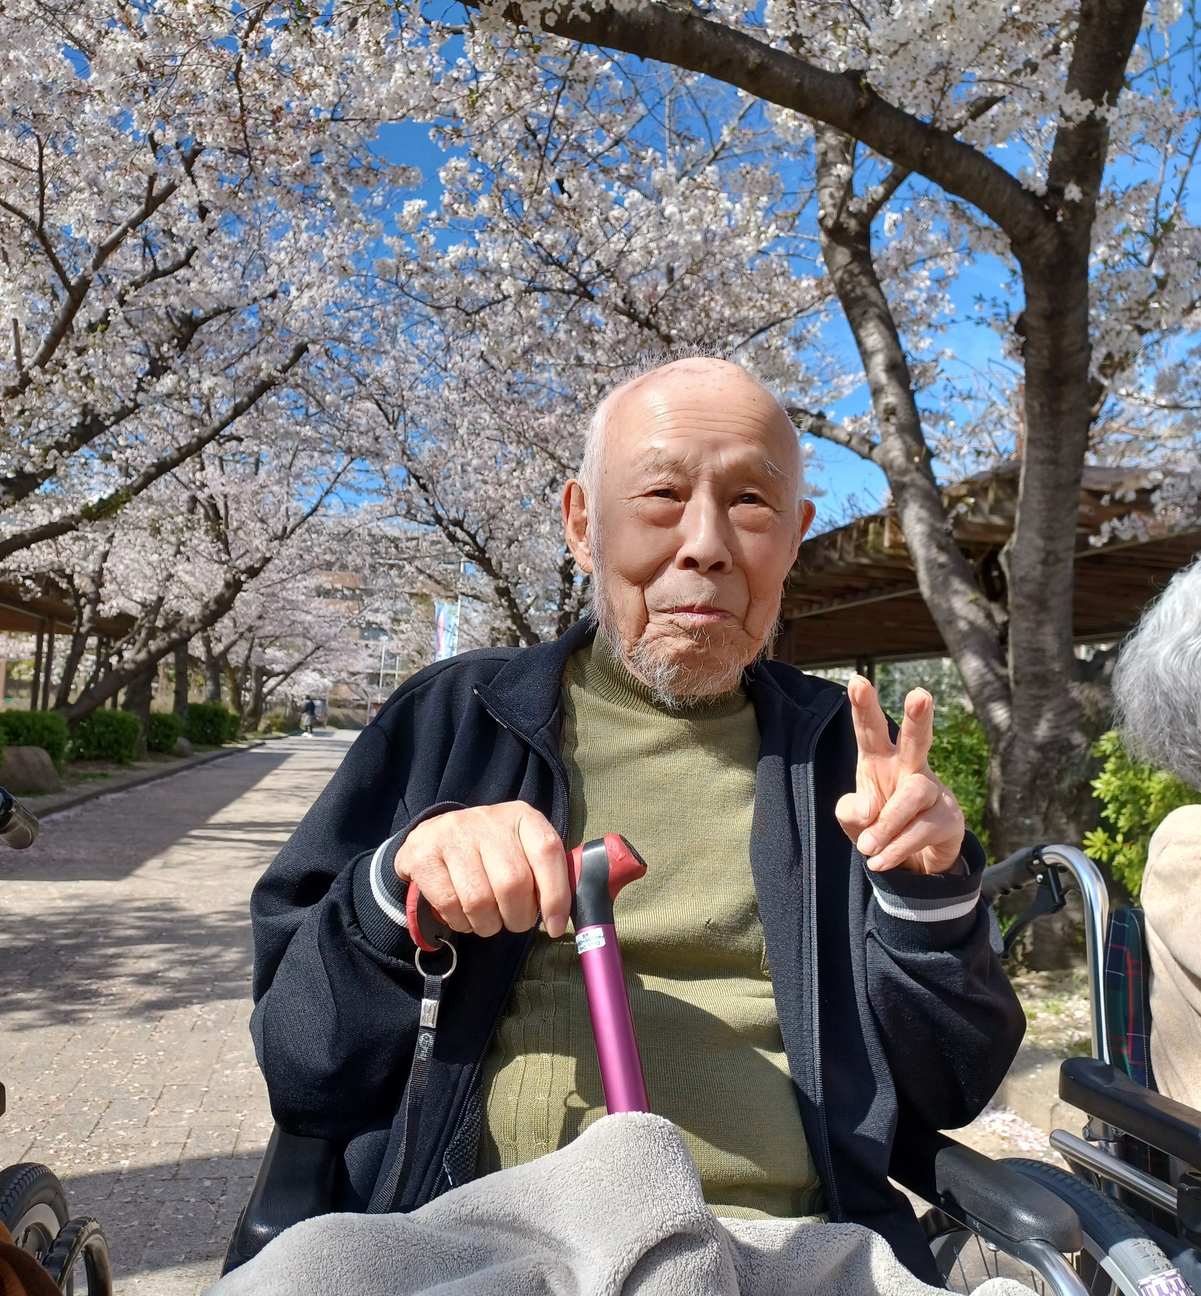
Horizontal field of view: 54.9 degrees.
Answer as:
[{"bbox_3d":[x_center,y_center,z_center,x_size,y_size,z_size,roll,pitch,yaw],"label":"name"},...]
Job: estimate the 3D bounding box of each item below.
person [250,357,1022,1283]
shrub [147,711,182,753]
[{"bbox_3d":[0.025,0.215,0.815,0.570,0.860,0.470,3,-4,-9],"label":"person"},{"bbox_3d":[-7.180,1.360,19.000,0.680,0.680,0.680,3,-4,-12],"label":"shrub"}]

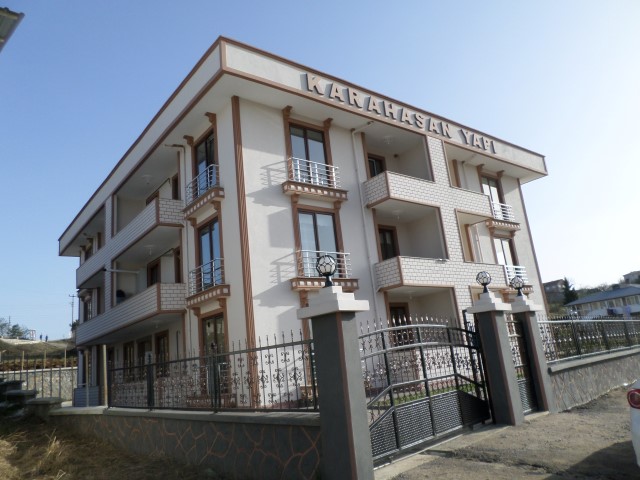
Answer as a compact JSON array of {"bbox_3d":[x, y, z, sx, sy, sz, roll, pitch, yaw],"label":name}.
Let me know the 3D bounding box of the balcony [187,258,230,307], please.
[{"bbox_3d":[-3.492,1.370,14.216,0.342,1.134,2.408,5,-17,-38],"label":"balcony"}]

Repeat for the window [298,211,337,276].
[{"bbox_3d":[0.006,0.164,14.567,1.541,2.300,0.118,5,-17,-38],"label":"window"}]

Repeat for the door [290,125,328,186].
[{"bbox_3d":[-0.311,-2.691,15.255,1.519,2.215,0.118,5,-17,-38],"label":"door"}]

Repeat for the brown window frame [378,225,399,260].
[{"bbox_3d":[2.747,0.629,17.669,0.963,2.290,0.128,5,-17,-38],"label":"brown window frame"}]

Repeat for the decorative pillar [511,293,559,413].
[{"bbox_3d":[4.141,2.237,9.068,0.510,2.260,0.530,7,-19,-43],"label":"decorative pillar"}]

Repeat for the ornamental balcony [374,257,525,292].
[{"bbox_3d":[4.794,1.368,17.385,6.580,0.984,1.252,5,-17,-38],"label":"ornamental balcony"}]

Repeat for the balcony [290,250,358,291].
[{"bbox_3d":[0.195,0.966,14.191,2.418,1.134,0.342,5,-17,-38],"label":"balcony"}]

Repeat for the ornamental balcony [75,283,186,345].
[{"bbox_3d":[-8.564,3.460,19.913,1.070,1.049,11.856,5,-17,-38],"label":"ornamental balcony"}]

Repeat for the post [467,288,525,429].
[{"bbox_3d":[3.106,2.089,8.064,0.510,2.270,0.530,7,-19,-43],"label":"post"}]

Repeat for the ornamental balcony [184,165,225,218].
[{"bbox_3d":[-3.803,-1.504,14.916,0.342,1.134,2.408,5,-17,-38],"label":"ornamental balcony"}]

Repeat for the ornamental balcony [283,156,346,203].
[{"bbox_3d":[-0.116,-1.909,14.892,2.418,1.134,0.342,5,-17,-38],"label":"ornamental balcony"}]

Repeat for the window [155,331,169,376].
[{"bbox_3d":[-6.199,4.498,18.174,0.128,1.669,1.337,5,-17,-38],"label":"window"}]

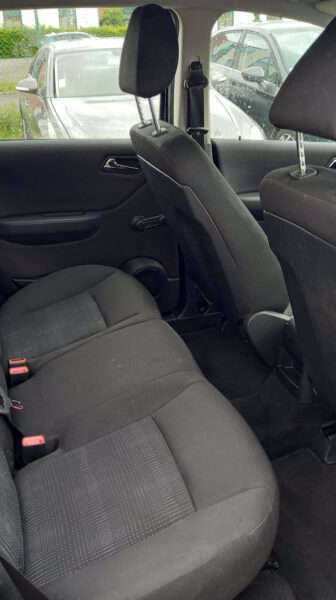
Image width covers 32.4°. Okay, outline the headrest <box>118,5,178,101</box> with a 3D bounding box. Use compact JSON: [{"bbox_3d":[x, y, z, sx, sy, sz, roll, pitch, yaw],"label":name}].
[{"bbox_3d":[-0.055,-0.641,1.492,0.115,0.200,0.245,-9,26,-17],"label":"headrest"}]

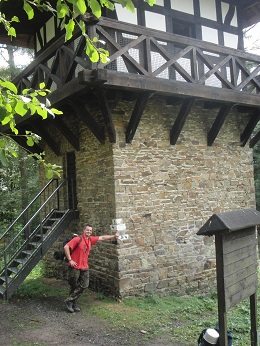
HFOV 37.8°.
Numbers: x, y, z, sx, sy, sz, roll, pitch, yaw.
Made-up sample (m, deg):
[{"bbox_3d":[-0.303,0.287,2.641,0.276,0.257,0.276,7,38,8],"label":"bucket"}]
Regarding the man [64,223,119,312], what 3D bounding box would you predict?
[{"bbox_3d":[-0.770,1.920,7.750,1.130,1.720,0.450,0,-4,-32],"label":"man"}]

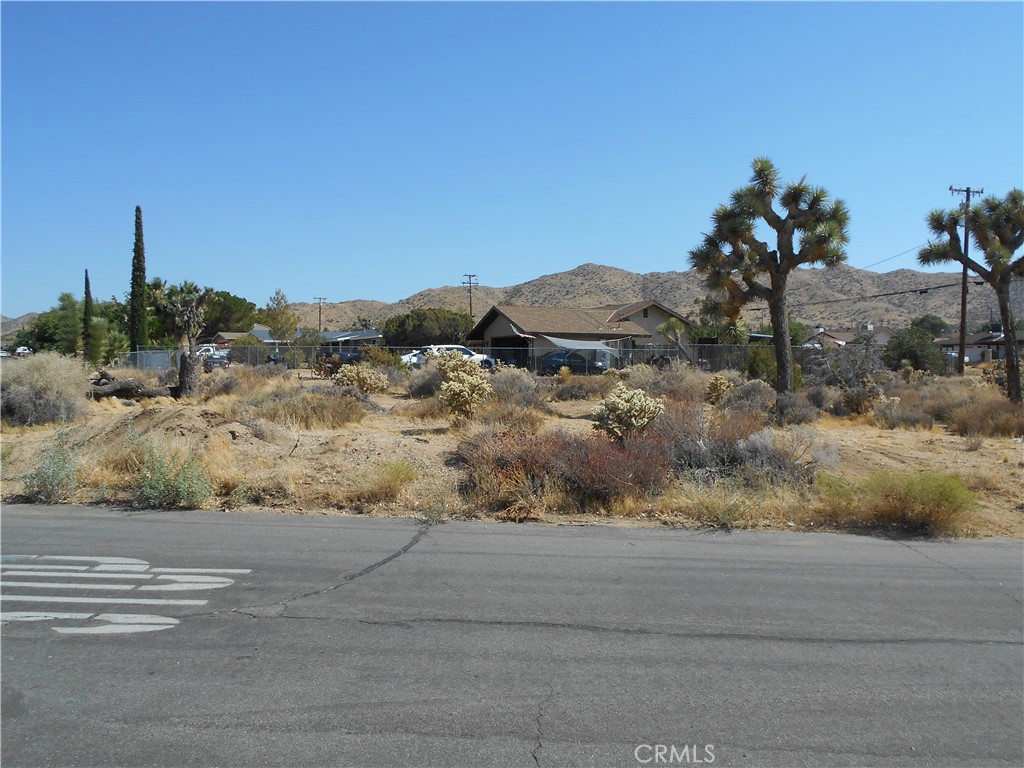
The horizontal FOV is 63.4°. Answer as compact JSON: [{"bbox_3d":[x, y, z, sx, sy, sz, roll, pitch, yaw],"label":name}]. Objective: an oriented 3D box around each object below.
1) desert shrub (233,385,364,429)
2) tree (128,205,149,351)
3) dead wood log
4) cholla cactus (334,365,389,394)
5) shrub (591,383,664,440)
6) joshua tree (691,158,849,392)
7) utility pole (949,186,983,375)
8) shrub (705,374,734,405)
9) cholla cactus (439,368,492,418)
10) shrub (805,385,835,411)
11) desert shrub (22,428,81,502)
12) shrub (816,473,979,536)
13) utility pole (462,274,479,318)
[{"bbox_3d":[-4.422,0.440,17.400,2.650,0.800,1.800,0,3,-7],"label":"desert shrub"},{"bbox_3d":[-27.850,-7.133,61.762,1.461,12.403,1.461,-1,3,-24],"label":"tree"},{"bbox_3d":[-11.561,0.118,25.100,2.450,0.660,0.850,0,3,-11],"label":"dead wood log"},{"bbox_3d":[-5.197,-0.174,28.600,1.850,1.040,1.600,0,2,0],"label":"cholla cactus"},{"bbox_3d":[1.942,0.447,13.929,1.244,0.945,1.182,0,2,8],"label":"shrub"},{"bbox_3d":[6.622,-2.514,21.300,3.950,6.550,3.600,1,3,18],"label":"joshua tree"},{"bbox_3d":[31.105,-7.153,57.000,2.300,13.100,0.500,0,2,-3],"label":"utility pole"},{"bbox_3d":[6.213,0.143,24.800,0.900,0.920,0.900,0,2,0],"label":"shrub"},{"bbox_3d":[-1.051,0.208,19.124,1.201,1.133,1.141,0,2,-3],"label":"cholla cactus"},{"bbox_3d":[8.142,0.351,21.932,0.794,0.677,0.715,1,2,20],"label":"shrub"},{"bbox_3d":[-4.909,0.853,8.792,0.616,0.764,0.554,-1,3,-29],"label":"desert shrub"},{"bbox_3d":[3.486,1.051,7.549,1.458,0.529,0.948,1,3,25],"label":"shrub"},{"bbox_3d":[-5.762,-9.318,115.000,2.300,11.800,0.500,0,2,0],"label":"utility pole"}]

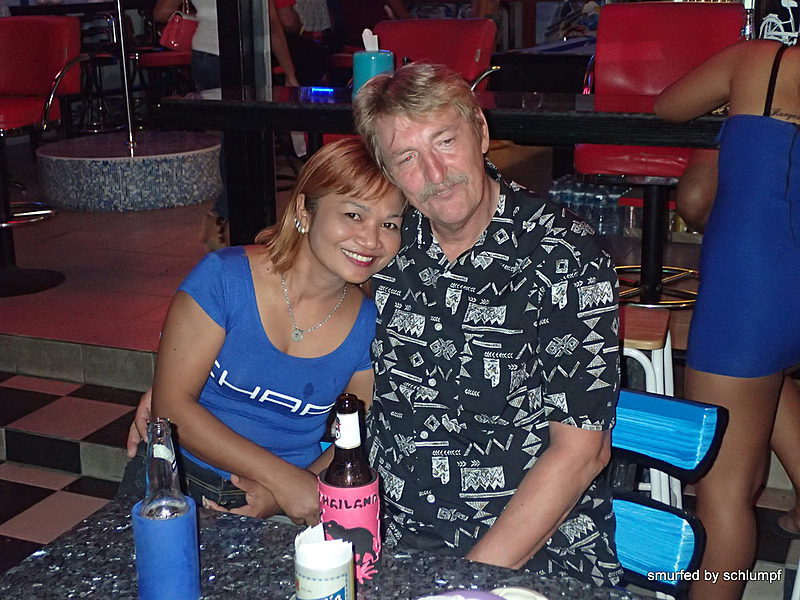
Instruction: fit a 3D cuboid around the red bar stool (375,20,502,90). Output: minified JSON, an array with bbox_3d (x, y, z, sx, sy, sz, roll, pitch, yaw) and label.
[{"bbox_3d":[0.054,-0.454,4.047,0.540,1.060,0.530,6,18,24],"label":"red bar stool"}]

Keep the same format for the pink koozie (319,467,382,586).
[{"bbox_3d":[-0.063,0.290,1.469,0.078,0.135,0.078,-2,16,-3],"label":"pink koozie"}]

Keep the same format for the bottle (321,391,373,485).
[{"bbox_3d":[-0.065,0.237,1.453,0.062,0.233,0.062,-1,16,0],"label":"bottle"}]

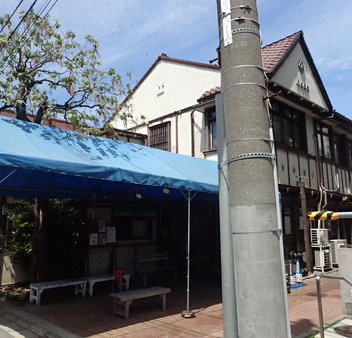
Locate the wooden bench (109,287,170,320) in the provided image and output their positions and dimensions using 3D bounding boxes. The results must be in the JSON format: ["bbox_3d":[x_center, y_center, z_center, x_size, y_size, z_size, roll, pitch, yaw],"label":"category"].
[{"bbox_3d":[-0.664,2.493,6.047,1.154,0.381,0.412,8,-13,-43],"label":"wooden bench"}]

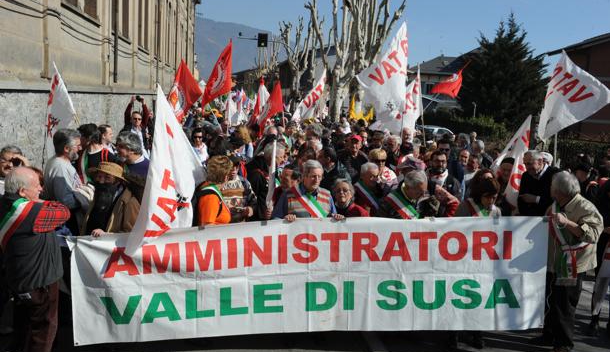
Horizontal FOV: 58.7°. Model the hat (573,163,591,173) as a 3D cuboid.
[{"bbox_3d":[3.317,-0.090,6.500,0.220,0.130,0.260,4,9,19],"label":"hat"}]

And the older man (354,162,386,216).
[{"bbox_3d":[0.627,0.685,5.566,0.540,1.660,0.380,-1,9,-21],"label":"older man"}]

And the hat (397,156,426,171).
[{"bbox_3d":[1.012,-0.119,5.150,0.210,0.150,0.280,7,10,40],"label":"hat"}]

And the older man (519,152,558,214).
[{"bbox_3d":[2.422,0.616,5.771,0.550,1.740,0.400,6,9,26],"label":"older man"}]

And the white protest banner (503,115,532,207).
[{"bbox_3d":[1.962,-0.136,5.100,0.520,0.900,0.280,2,8,17],"label":"white protest banner"}]

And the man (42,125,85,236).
[{"bbox_3d":[-2.197,0.443,5.067,0.420,1.770,0.500,2,8,17],"label":"man"}]

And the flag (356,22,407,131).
[{"bbox_3d":[1.058,-1.345,7.400,0.700,1.500,0.350,2,8,6],"label":"flag"}]

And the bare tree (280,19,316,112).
[{"bbox_3d":[-0.548,-6.286,34.092,2.300,7.270,2.300,1,8,0],"label":"bare tree"}]

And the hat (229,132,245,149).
[{"bbox_3d":[-1.011,-0.524,8.000,0.250,0.200,0.280,0,8,-6],"label":"hat"}]

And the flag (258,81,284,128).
[{"bbox_3d":[-0.728,-1.488,11.600,0.620,1.080,0.300,1,8,-11],"label":"flag"}]

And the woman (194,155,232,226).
[{"bbox_3d":[-0.801,0.654,4.962,0.420,1.690,0.500,-3,8,-22],"label":"woman"}]

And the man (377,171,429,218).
[{"bbox_3d":[0.867,0.745,4.826,0.560,1.600,0.440,-2,8,-14],"label":"man"}]

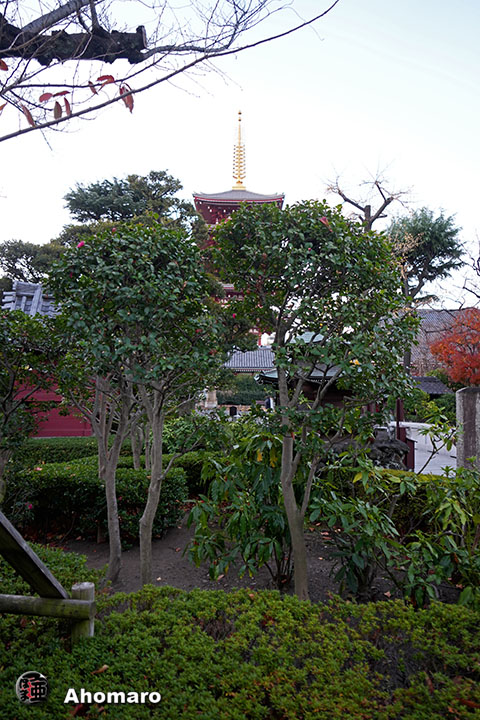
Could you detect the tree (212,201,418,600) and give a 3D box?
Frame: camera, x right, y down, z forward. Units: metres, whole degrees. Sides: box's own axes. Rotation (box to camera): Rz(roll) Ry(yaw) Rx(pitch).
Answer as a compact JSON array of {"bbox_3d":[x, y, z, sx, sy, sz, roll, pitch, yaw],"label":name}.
[{"bbox_3d":[0.587,0.336,3.886,1.650,3.120,1.550,0,-5,0],"label":"tree"}]

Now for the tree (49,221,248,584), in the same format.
[{"bbox_3d":[-0.794,0.397,4.161,1.680,3.020,1.550,0,-5,0],"label":"tree"}]

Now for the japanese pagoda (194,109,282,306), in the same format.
[{"bbox_3d":[0.029,-18.332,85.233,16.200,53.300,16.200,0,-5,0],"label":"japanese pagoda"}]

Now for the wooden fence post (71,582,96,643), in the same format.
[{"bbox_3d":[-0.711,1.350,2.149,0.108,0.800,0.108,0,-5,0],"label":"wooden fence post"}]

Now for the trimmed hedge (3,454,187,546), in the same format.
[{"bbox_3d":[-1.719,1.617,5.588,2.050,0.800,1.050,0,-5,0],"label":"trimmed hedge"}]

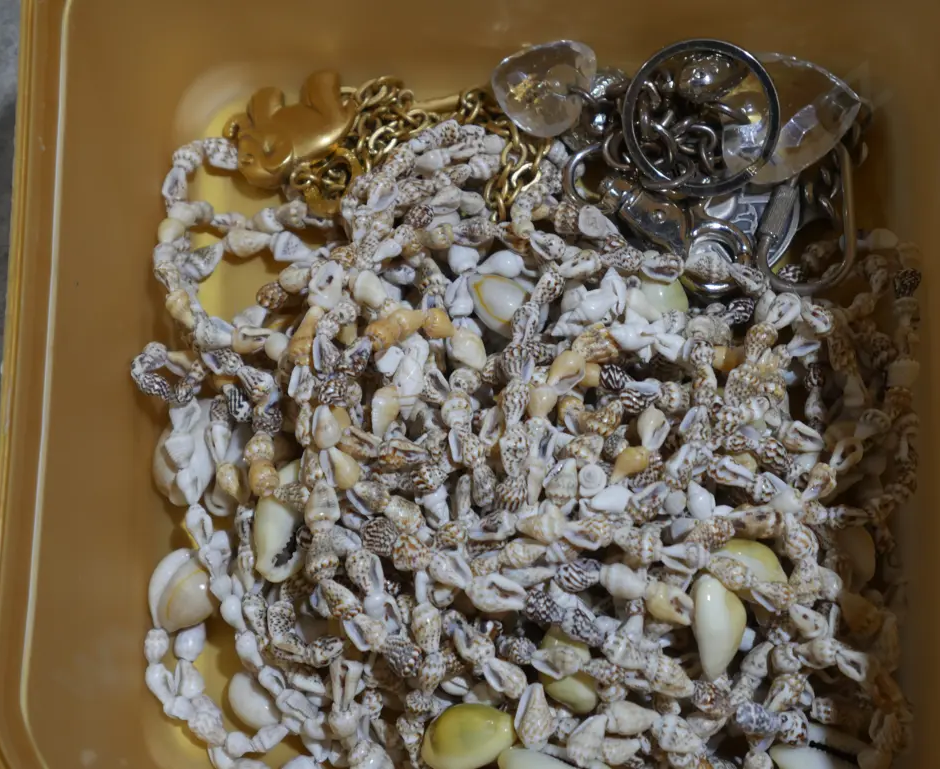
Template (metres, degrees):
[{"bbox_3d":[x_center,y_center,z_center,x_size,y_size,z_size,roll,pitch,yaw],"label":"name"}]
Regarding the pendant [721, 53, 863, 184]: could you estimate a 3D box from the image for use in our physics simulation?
[{"bbox_3d":[0.063,-0.052,0.462,0.027,0.011,0.025,-10,86,5],"label":"pendant"}]

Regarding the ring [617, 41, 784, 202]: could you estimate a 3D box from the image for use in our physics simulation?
[{"bbox_3d":[0.045,-0.051,0.458,0.030,0.003,0.030,0,93,5],"label":"ring"}]

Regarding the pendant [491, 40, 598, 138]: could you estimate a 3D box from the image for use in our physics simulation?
[{"bbox_3d":[0.014,-0.057,0.458,0.020,0.009,0.018,6,87,3],"label":"pendant"}]

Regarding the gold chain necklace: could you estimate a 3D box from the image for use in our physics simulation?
[{"bbox_3d":[-0.016,-0.047,0.468,0.064,0.015,0.027,0,77,4],"label":"gold chain necklace"}]

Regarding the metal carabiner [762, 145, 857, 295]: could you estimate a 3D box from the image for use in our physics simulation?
[{"bbox_3d":[0.068,-0.033,0.466,0.018,0.004,0.031,7,86,6],"label":"metal carabiner"}]

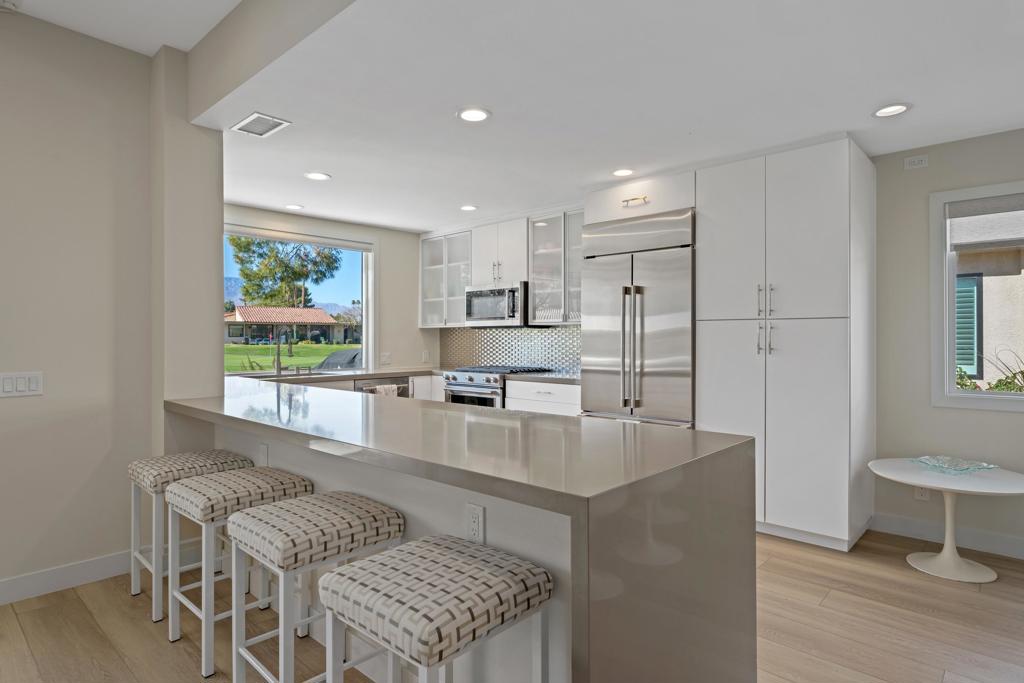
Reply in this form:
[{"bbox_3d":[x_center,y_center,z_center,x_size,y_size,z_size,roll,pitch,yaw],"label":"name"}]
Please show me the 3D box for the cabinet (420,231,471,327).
[{"bbox_3d":[-0.617,-0.657,6.265,0.860,0.997,0.325,0,0,43],"label":"cabinet"}]

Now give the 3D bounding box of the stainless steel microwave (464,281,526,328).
[{"bbox_3d":[-0.070,-0.351,5.696,0.757,0.419,0.400,0,0,43],"label":"stainless steel microwave"}]

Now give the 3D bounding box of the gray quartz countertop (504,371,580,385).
[{"bbox_3d":[0.470,0.316,5.029,0.870,0.047,0.670,0,0,43],"label":"gray quartz countertop"}]

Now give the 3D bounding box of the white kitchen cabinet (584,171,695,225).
[{"bbox_3d":[1.127,-1.059,4.462,0.928,0.263,0.610,0,0,43],"label":"white kitchen cabinet"}]

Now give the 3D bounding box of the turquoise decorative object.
[{"bbox_3d":[2.373,0.673,3.055,0.295,0.058,0.295,0,0,-5],"label":"turquoise decorative object"}]

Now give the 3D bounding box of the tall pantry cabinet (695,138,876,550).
[{"bbox_3d":[1.816,0.018,3.834,0.926,2.405,0.610,0,0,43],"label":"tall pantry cabinet"}]

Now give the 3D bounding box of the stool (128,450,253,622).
[{"bbox_3d":[-1.548,0.890,2.733,0.415,0.645,0.425,0,0,43],"label":"stool"}]

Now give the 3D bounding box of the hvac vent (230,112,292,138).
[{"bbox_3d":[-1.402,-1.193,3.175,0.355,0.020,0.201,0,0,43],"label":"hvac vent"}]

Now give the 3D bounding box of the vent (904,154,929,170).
[{"bbox_3d":[2.533,-1.123,3.566,0.125,0.076,0.027,0,0,43],"label":"vent"}]

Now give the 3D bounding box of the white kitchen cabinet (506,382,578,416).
[{"bbox_3d":[0.464,0.783,5.084,0.855,0.870,0.610,0,0,43],"label":"white kitchen cabinet"}]

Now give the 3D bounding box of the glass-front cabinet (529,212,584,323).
[{"bbox_3d":[0.573,-0.660,5.159,0.848,0.991,0.330,0,0,43],"label":"glass-front cabinet"}]

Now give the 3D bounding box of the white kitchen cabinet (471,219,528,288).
[{"bbox_3d":[-0.024,-0.862,5.714,0.758,0.585,0.330,0,0,43],"label":"white kitchen cabinet"}]

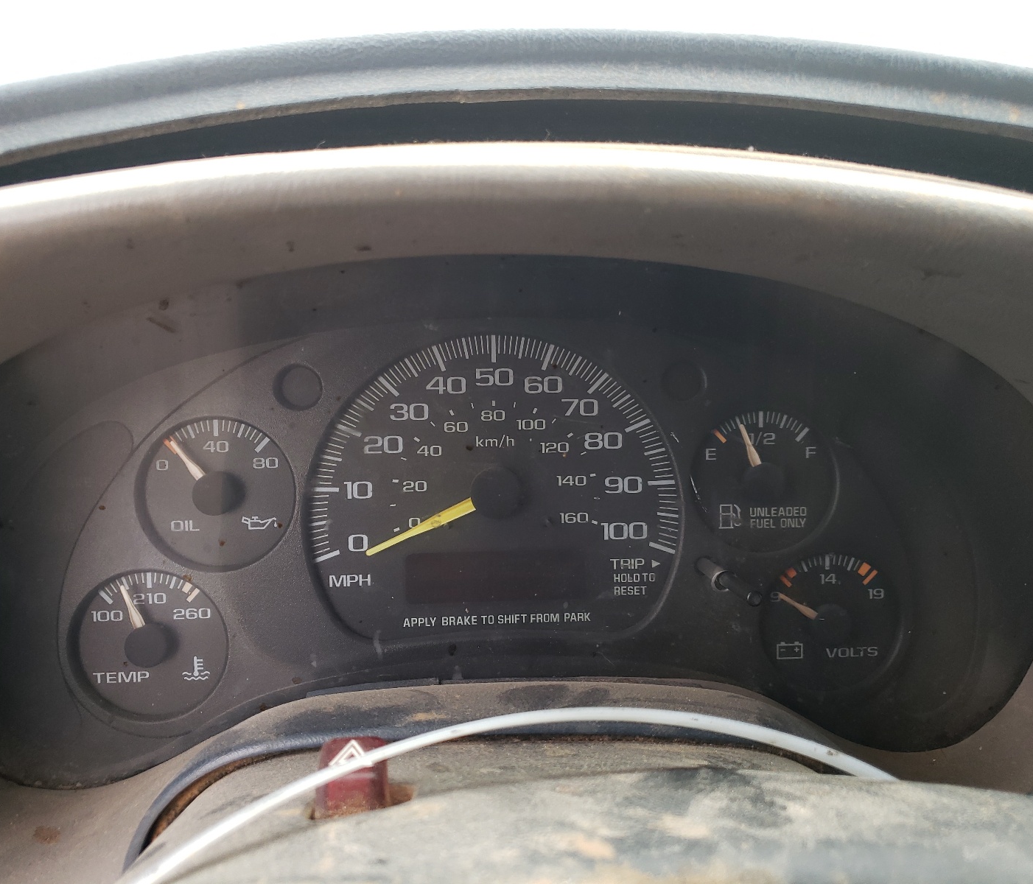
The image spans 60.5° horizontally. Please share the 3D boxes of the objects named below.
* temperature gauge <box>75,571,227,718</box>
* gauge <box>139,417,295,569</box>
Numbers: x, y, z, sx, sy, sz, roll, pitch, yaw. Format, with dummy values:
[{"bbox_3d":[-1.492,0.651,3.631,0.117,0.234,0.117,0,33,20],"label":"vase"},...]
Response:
[{"bbox_3d":[-0.121,0.067,0.292,0.049,0.049,0.012,-1,4,-4],"label":"temperature gauge"},{"bbox_3d":[-0.098,0.017,0.291,0.050,0.050,0.012,-1,4,-4],"label":"gauge"}]

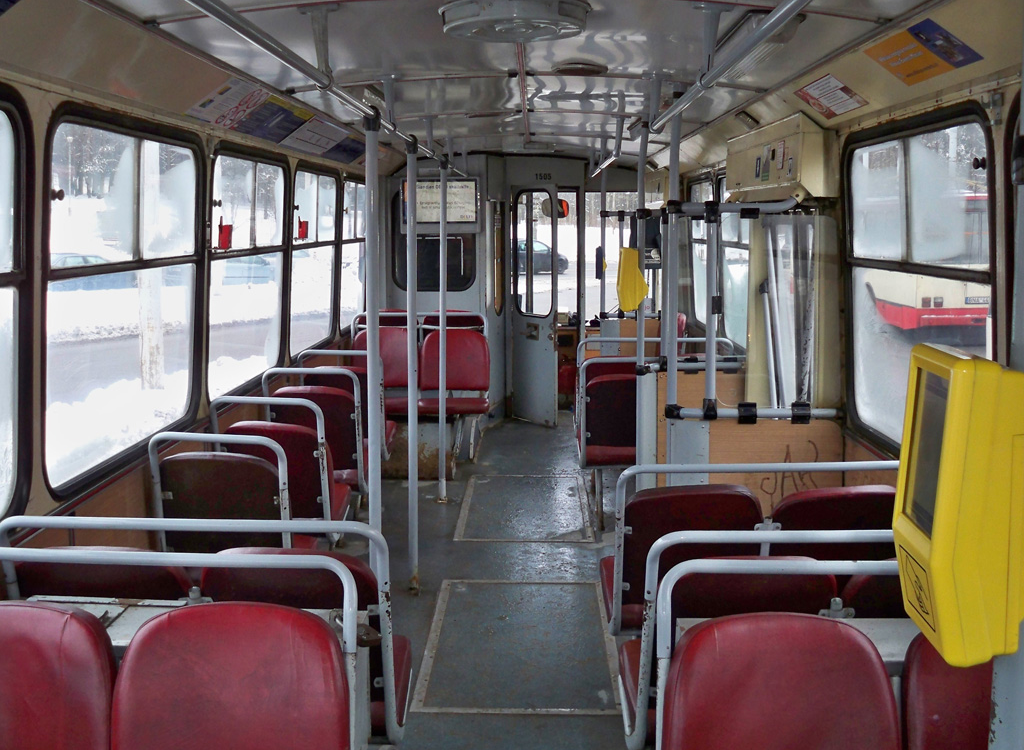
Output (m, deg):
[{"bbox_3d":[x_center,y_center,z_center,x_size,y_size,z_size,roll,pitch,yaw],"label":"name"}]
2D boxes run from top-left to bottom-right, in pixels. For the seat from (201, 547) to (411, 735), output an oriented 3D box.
[{"bbox_3d":[-0.491,0.597,2.567,0.425,0.480,0.470,0,9,1],"label":"seat"}]

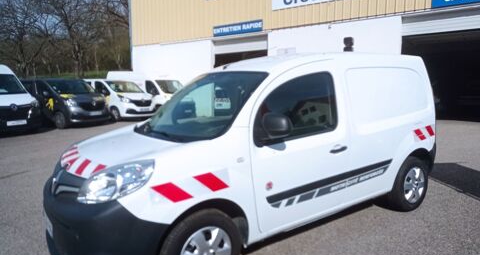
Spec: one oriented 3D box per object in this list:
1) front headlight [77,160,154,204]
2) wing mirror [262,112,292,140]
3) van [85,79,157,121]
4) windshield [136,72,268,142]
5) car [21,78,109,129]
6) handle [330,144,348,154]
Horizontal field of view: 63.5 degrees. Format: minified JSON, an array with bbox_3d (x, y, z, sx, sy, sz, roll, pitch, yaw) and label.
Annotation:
[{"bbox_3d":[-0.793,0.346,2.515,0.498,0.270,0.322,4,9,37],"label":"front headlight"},{"bbox_3d":[0.274,-0.003,2.827,0.140,0.215,0.200,-7,8,-36],"label":"wing mirror"},{"bbox_3d":[-6.470,-1.450,19.600,5.050,1.970,1.960,4,9,35],"label":"van"},{"bbox_3d":[-0.450,-0.198,3.500,0.930,0.180,1.420,-49,30,-22],"label":"windshield"},{"bbox_3d":[-7.620,-1.080,16.200,5.050,1.970,1.960,4,8,33],"label":"car"},{"bbox_3d":[0.891,0.185,3.408,0.220,0.055,0.050,-7,8,-36],"label":"handle"}]

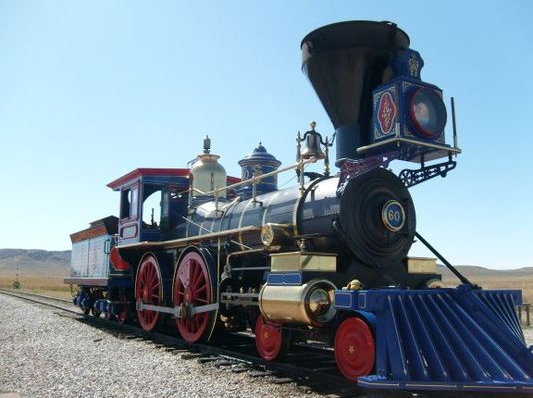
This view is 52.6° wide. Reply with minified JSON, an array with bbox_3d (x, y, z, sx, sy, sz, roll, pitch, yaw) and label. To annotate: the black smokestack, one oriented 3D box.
[{"bbox_3d":[1.209,-1.264,7.271,1.465,1.680,1.465,0,-8,0],"label":"black smokestack"}]

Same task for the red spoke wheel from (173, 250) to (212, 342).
[{"bbox_3d":[-1.241,1.678,9.313,0.170,1.530,1.530,6,-10,-31],"label":"red spoke wheel"}]

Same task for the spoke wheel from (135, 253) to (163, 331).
[{"bbox_3d":[-2.395,1.941,11.149,0.170,1.530,1.530,6,-10,-31],"label":"spoke wheel"}]

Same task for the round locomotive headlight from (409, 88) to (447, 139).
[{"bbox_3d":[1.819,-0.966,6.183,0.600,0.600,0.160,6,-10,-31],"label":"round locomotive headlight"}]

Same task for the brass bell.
[{"bbox_3d":[0.707,-0.873,8.025,0.365,0.540,0.365,0,-8,0],"label":"brass bell"}]

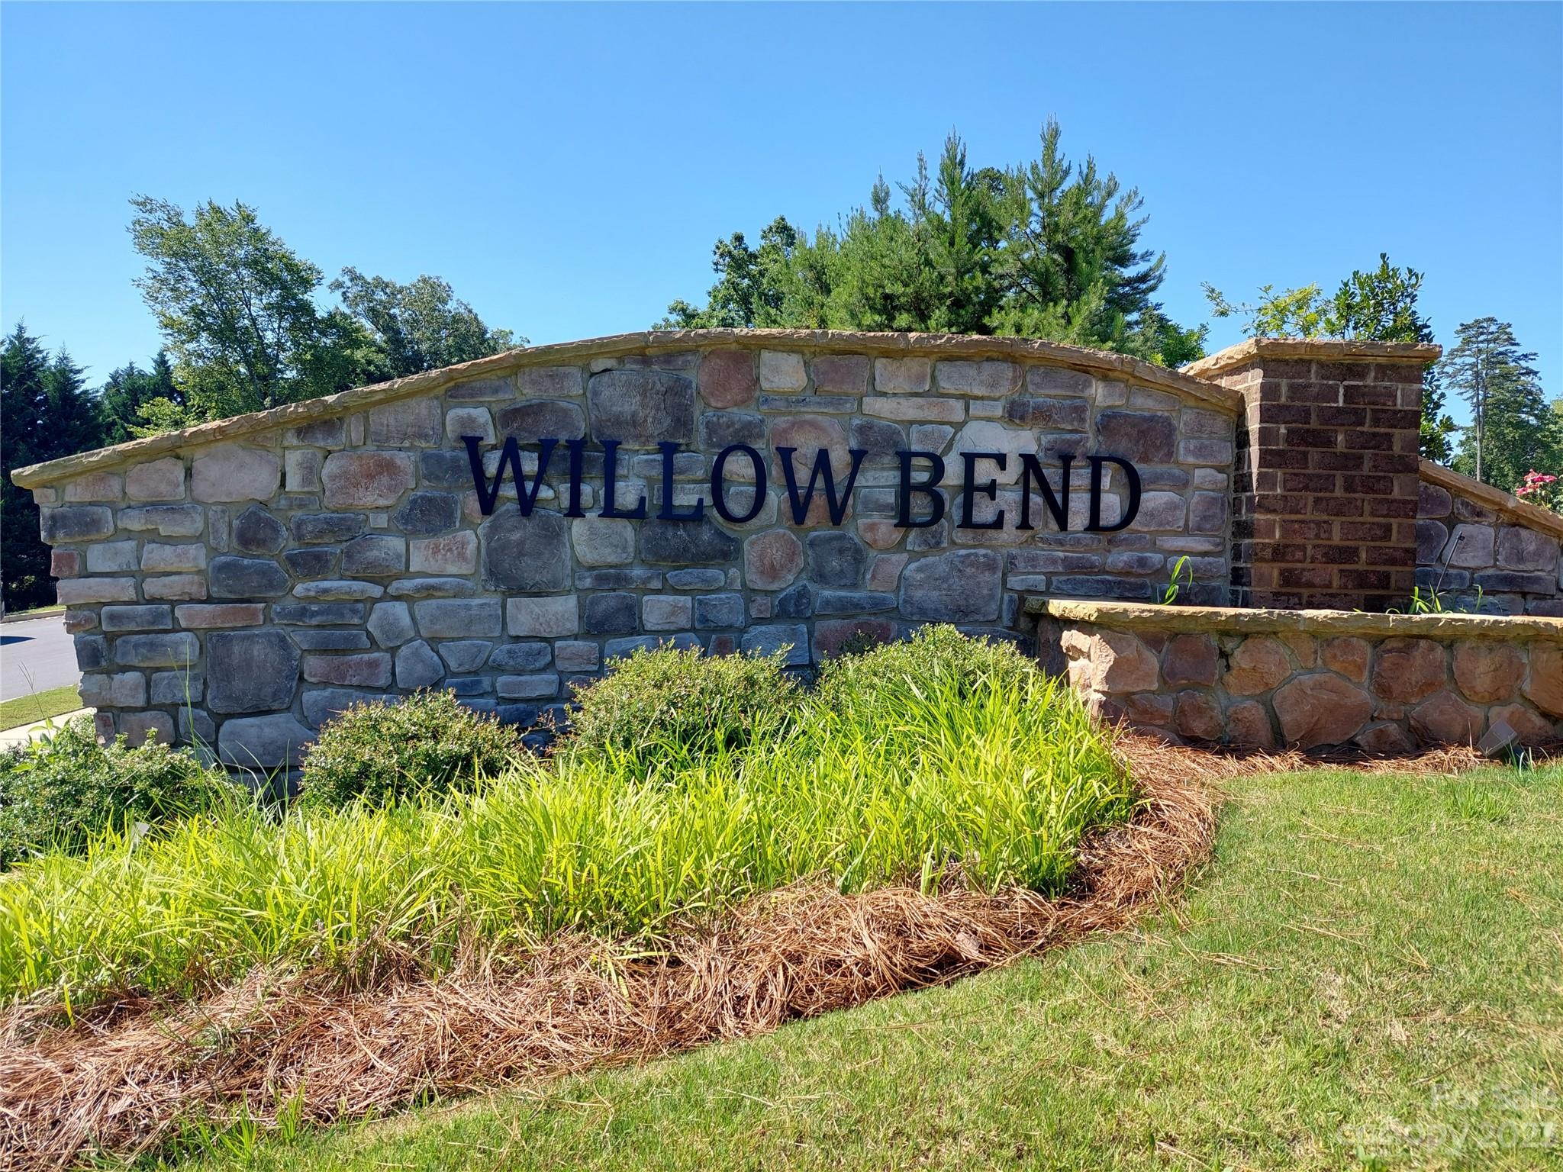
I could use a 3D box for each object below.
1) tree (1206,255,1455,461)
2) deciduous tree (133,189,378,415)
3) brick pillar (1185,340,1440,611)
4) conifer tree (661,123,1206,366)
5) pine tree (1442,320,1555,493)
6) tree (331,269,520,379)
[{"bbox_3d":[4.255,-0.783,8.539,1.954,3.637,1.800,2,1,-2],"label":"tree"},{"bbox_3d":[-9.825,-3.152,20.086,4.665,8.100,4.500,2,1,-2],"label":"deciduous tree"},{"bbox_3d":[1.998,-0.366,4.201,0.660,1.020,0.660,2,1,-2],"label":"brick pillar"},{"bbox_3d":[1.868,-2.519,14.074,7.035,6.939,4.500,2,1,-2],"label":"conifer tree"},{"bbox_3d":[46.120,-8.020,70.198,7.335,18.597,7.300,2,1,-2],"label":"pine tree"},{"bbox_3d":[-11.627,-4.805,35.116,6.113,10.864,6.000,2,1,-2],"label":"tree"}]

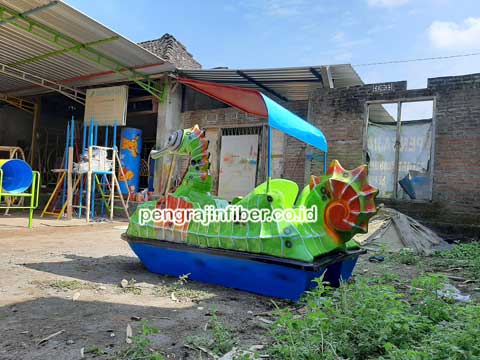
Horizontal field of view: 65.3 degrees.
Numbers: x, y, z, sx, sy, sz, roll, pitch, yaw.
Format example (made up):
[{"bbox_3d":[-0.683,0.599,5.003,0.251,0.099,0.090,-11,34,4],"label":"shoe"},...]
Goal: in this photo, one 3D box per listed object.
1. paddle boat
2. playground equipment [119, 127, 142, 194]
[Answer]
[{"bbox_3d":[0.039,0.027,4.157,2.850,2.050,1.306,1,-2,36],"label":"paddle boat"},{"bbox_3d":[-3.555,-0.616,12.200,0.660,2.160,0.640,2,-1,4],"label":"playground equipment"}]

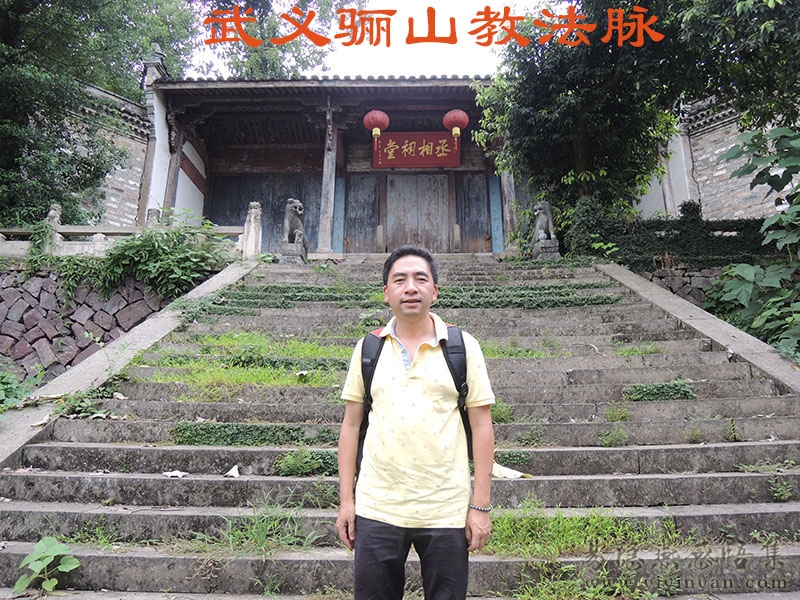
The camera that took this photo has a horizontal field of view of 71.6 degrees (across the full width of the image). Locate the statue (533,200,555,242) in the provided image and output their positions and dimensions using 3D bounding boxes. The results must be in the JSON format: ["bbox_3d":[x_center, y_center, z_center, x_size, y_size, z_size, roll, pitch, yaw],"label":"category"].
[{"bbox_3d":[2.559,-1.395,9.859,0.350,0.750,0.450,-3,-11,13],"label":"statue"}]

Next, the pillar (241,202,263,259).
[{"bbox_3d":[-2.566,-1.203,9.668,0.270,1.030,0.270,0,-11,0],"label":"pillar"}]

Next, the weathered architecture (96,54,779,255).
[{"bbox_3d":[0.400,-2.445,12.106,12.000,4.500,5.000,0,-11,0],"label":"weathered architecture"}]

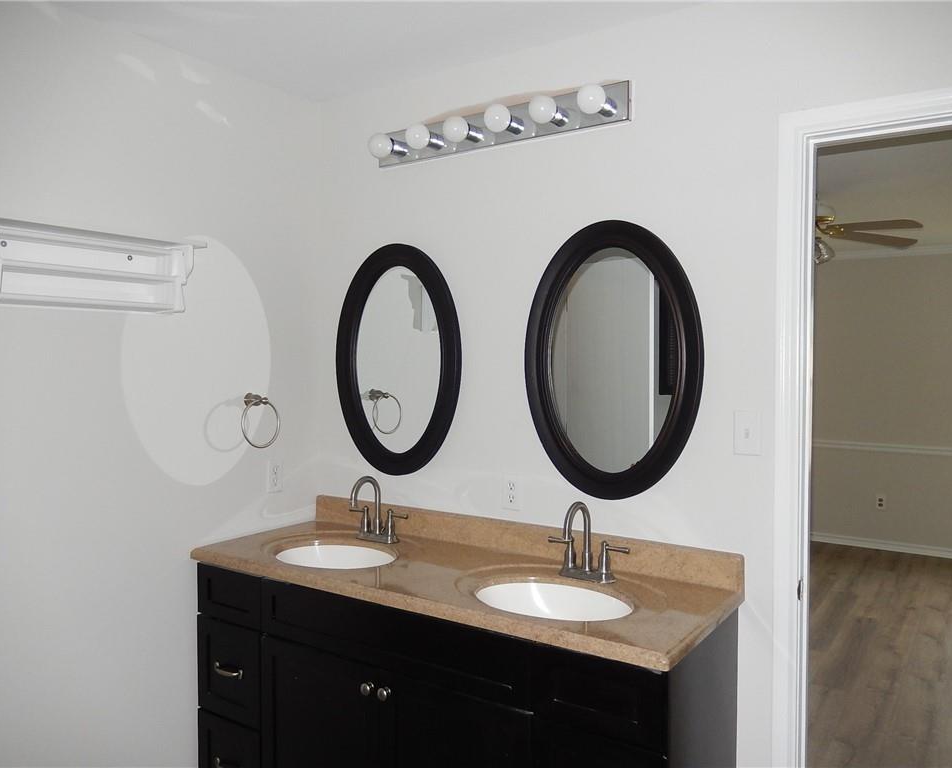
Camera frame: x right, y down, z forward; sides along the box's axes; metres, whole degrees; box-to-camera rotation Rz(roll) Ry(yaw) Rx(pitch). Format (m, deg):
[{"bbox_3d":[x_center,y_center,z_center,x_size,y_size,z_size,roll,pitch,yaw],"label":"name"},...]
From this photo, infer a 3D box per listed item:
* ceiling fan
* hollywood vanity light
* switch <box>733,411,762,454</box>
[{"bbox_3d":[1.985,-0.888,4.381,1.290,0.380,1.290,1,2,34],"label":"ceiling fan"},{"bbox_3d":[0.018,-0.792,2.256,0.910,0.109,0.142,1,2,34],"label":"hollywood vanity light"},{"bbox_3d":[0.703,0.127,1.907,0.071,0.115,0.015,1,2,34],"label":"switch"}]

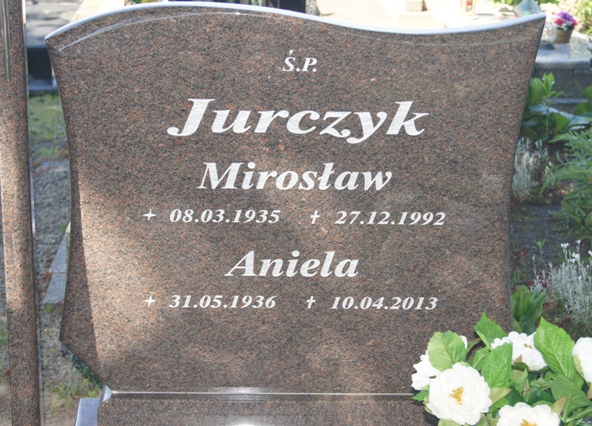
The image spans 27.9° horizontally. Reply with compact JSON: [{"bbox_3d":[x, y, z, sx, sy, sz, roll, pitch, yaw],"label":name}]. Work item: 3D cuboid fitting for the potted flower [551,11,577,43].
[{"bbox_3d":[1.421,-0.983,6.300,0.137,0.163,0.135,1,21,-4],"label":"potted flower"}]

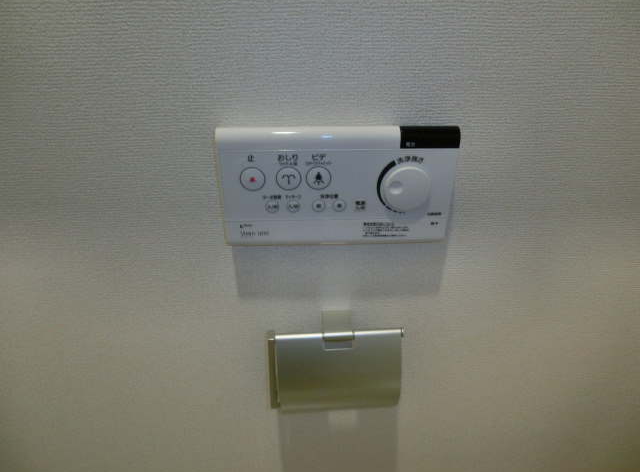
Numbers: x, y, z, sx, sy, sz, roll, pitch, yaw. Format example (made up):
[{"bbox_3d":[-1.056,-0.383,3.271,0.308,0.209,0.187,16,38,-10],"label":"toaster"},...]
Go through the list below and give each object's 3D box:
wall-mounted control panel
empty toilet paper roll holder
[{"bbox_3d":[0.019,-0.051,0.458,0.236,0.124,0.028,-1,28,-2],"label":"wall-mounted control panel"},{"bbox_3d":[0.017,0.154,0.543,0.156,0.107,0.073,-1,28,-2],"label":"empty toilet paper roll holder"}]

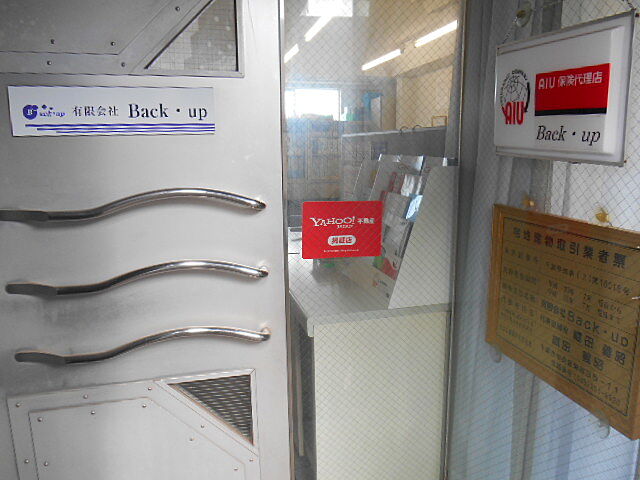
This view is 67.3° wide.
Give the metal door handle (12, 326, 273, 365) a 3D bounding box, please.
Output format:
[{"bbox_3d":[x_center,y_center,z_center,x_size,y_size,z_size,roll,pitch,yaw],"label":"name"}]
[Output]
[{"bbox_3d":[-0.422,0.253,1.191,0.598,0.060,0.061,-3,12,-14],"label":"metal door handle"}]

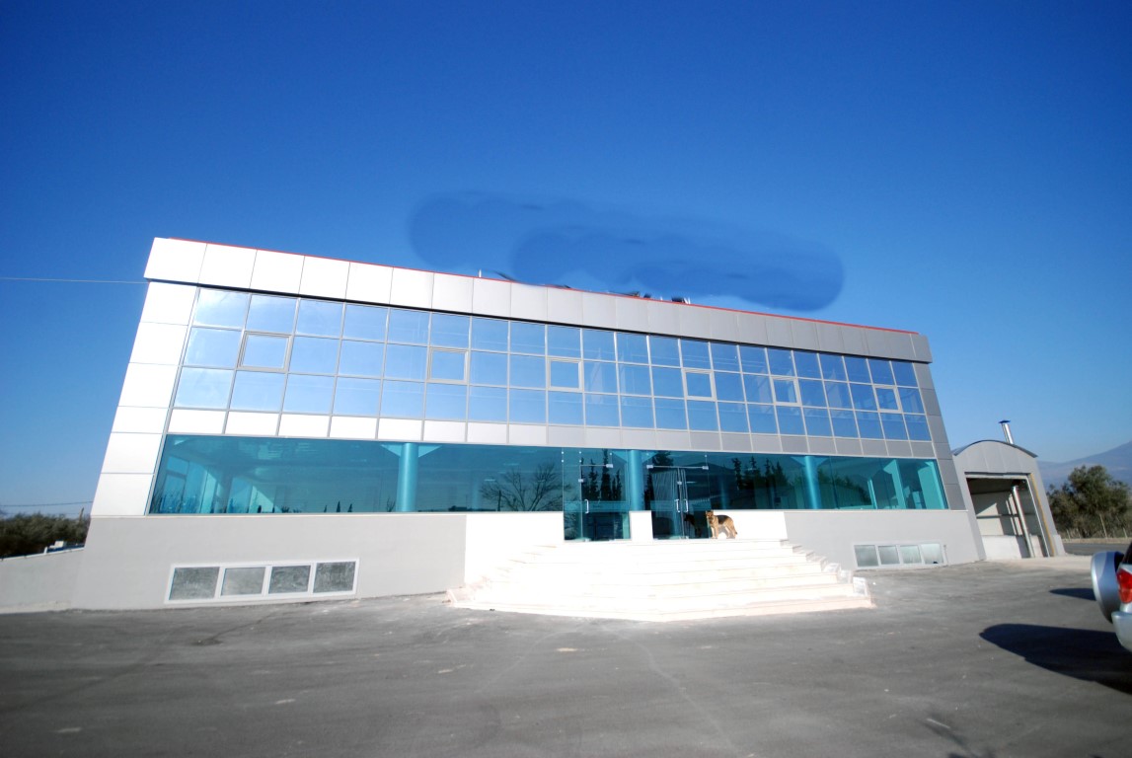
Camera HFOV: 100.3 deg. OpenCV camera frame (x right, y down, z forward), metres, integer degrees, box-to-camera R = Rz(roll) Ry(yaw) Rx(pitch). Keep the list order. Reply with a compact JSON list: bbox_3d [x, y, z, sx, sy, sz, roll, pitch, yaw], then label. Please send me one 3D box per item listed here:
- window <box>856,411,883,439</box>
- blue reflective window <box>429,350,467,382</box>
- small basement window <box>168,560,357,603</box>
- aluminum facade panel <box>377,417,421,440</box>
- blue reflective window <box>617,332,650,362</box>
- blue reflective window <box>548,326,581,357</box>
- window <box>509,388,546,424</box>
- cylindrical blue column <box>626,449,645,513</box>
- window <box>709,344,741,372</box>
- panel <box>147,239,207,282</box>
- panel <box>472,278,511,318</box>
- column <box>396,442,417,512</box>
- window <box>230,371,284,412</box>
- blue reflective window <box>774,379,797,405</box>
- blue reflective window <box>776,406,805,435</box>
[{"bbox_3d":[11.527,1.756,17.912,1.128,1.038,0.080,4,-18,-16],"label":"window"},{"bbox_3d":[-3.615,-0.396,14.625,1.212,1.113,0.080,4,-18,-16],"label":"blue reflective window"},{"bbox_3d":[-7.099,4.795,11.250,3.960,0.816,0.090,4,-18,-16],"label":"small basement window"},{"bbox_3d":[-4.779,1.476,13.658,1.212,0.609,0.080,4,-18,-16],"label":"aluminum facade panel"},{"bbox_3d":[2.277,-1.015,15.976,1.165,1.057,0.080,4,-18,-16],"label":"blue reflective window"},{"bbox_3d":[-0.024,-1.140,14.813,1.114,1.021,0.060,4,-18,-16],"label":"blue reflective window"},{"bbox_3d":[-1.142,0.834,14.346,1.116,1.044,0.080,4,-19,-16],"label":"window"},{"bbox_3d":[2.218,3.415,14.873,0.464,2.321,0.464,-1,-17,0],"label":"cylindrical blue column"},{"bbox_3d":[5.729,-0.778,16.989,1.116,1.044,0.080,4,-19,-16],"label":"window"},{"bbox_3d":[-10.366,-3.124,12.608,1.188,1.188,0.100,4,-18,-16],"label":"panel"},{"bbox_3d":[-2.309,-2.536,14.921,1.200,1.220,0.080,4,-19,-16],"label":"panel"},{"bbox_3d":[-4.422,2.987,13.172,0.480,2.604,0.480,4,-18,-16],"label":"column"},{"bbox_3d":[-7.986,0.335,12.293,1.130,1.033,0.080,4,-18,-16],"label":"window"},{"bbox_3d":[8.053,0.451,17.297,1.056,0.972,0.080,4,-19,-16],"label":"blue reflective window"},{"bbox_3d":[8.075,1.497,16.939,1.165,1.065,0.080,4,-18,-16],"label":"blue reflective window"}]

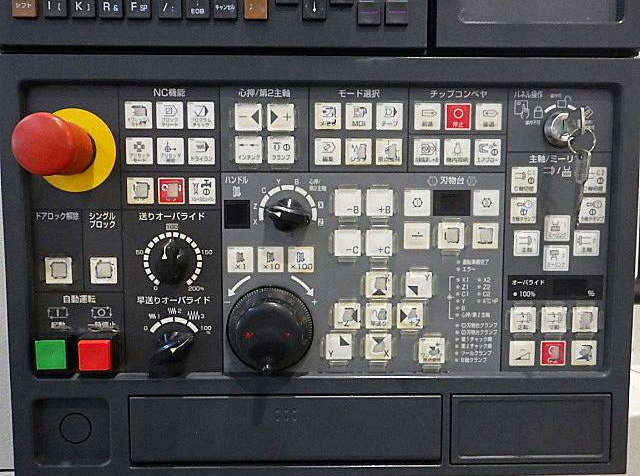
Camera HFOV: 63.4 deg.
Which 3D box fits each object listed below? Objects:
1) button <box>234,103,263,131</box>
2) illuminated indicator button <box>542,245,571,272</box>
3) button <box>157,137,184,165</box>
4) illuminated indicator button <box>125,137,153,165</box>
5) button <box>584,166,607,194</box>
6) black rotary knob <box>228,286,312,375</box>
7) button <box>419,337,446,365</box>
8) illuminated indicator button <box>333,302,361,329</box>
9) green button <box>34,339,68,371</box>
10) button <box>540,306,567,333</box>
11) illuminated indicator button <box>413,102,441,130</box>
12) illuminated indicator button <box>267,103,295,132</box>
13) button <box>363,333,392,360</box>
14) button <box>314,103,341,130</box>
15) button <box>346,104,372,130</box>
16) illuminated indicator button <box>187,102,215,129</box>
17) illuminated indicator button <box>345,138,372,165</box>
[{"bbox_3d":[-0.050,-0.085,0.368,0.019,0.019,0.009,0,4,-1],"label":"button"},{"bbox_3d":[0.175,0.015,0.387,0.019,0.019,0.007,0,4,-1],"label":"illuminated indicator button"},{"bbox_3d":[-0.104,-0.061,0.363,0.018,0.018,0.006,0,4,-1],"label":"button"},{"bbox_3d":[-0.127,-0.061,0.369,0.019,0.019,0.007,0,4,-1],"label":"illuminated indicator button"},{"bbox_3d":[0.201,-0.043,0.383,0.019,0.019,0.007,0,4,-1],"label":"button"},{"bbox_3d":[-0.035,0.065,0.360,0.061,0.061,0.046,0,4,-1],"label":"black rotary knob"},{"bbox_3d":[0.083,0.083,0.386,0.019,0.019,0.007,0,4,-1],"label":"button"},{"bbox_3d":[0.019,0.055,0.372,0.018,0.018,0.007,0,4,-1],"label":"illuminated indicator button"},{"bbox_3d":[-0.190,0.082,0.369,0.022,0.021,0.010,0,4,-1],"label":"green button"},{"bbox_3d":[0.175,0.061,0.389,0.019,0.019,0.006,0,3,-1],"label":"button"},{"bbox_3d":[0.077,-0.086,0.372,0.019,0.019,0.007,0,4,-1],"label":"illuminated indicator button"},{"bbox_3d":[-0.027,-0.085,0.369,0.019,0.019,0.009,0,4,-1],"label":"illuminated indicator button"},{"bbox_3d":[0.044,0.081,0.389,0.019,0.019,0.007,0,4,-1],"label":"button"},{"bbox_3d":[0.006,-0.087,0.375,0.019,0.019,0.007,0,4,-1],"label":"button"},{"bbox_3d":[0.028,-0.088,0.377,0.019,0.019,0.006,0,3,-1],"label":"button"},{"bbox_3d":[-0.084,-0.086,0.369,0.019,0.019,0.007,0,4,-1],"label":"illuminated indicator button"},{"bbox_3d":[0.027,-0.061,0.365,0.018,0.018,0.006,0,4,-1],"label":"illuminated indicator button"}]

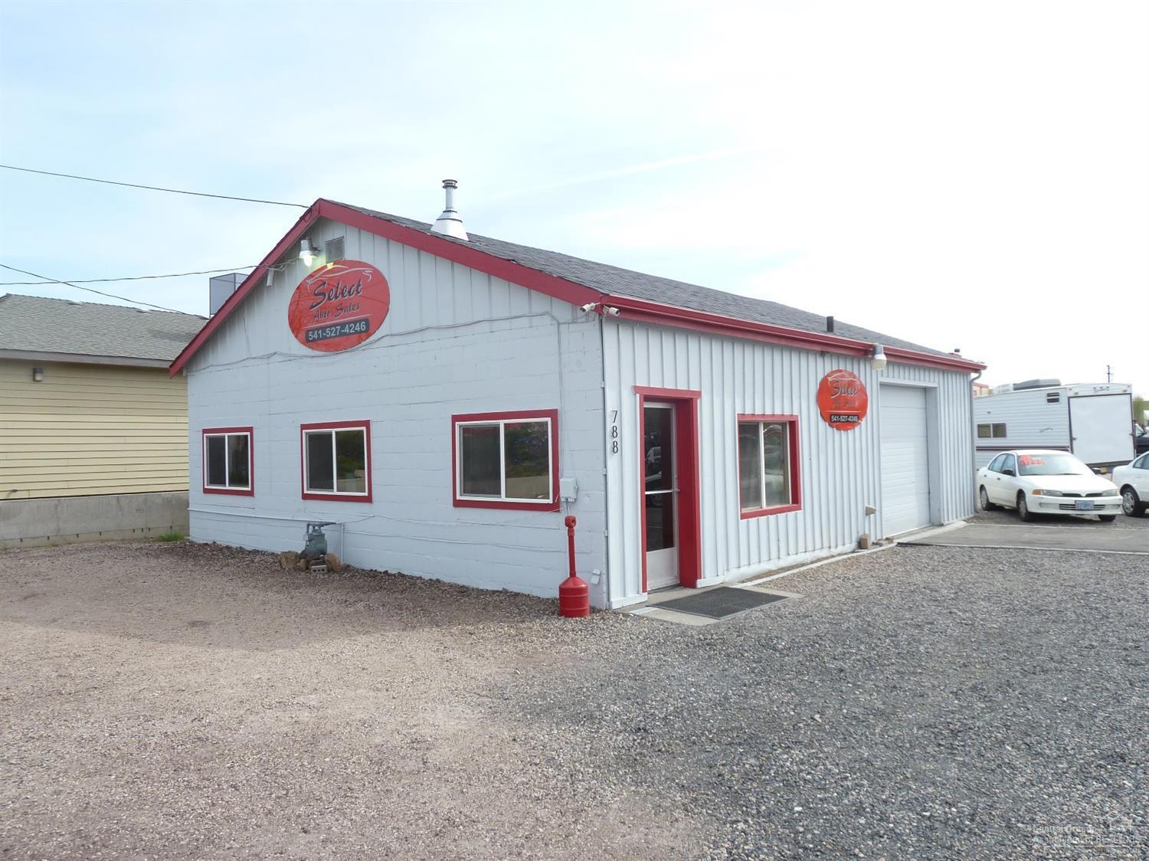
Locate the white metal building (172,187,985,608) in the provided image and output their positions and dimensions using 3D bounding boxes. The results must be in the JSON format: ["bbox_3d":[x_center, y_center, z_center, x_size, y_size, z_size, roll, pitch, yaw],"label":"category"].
[{"bbox_3d":[0.683,-0.682,15.726,9.950,5.100,12.160,-2,-1,42],"label":"white metal building"}]

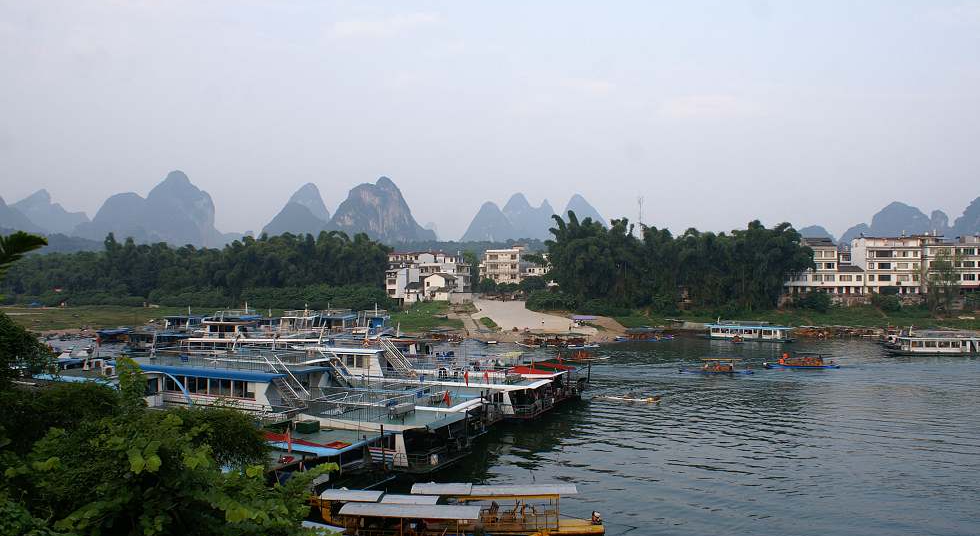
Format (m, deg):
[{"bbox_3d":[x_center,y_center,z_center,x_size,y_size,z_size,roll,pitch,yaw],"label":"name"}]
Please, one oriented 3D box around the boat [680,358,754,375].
[{"bbox_3d":[29.300,12.559,94.700,9.300,2.000,2.100,0,0,0],"label":"boat"}]

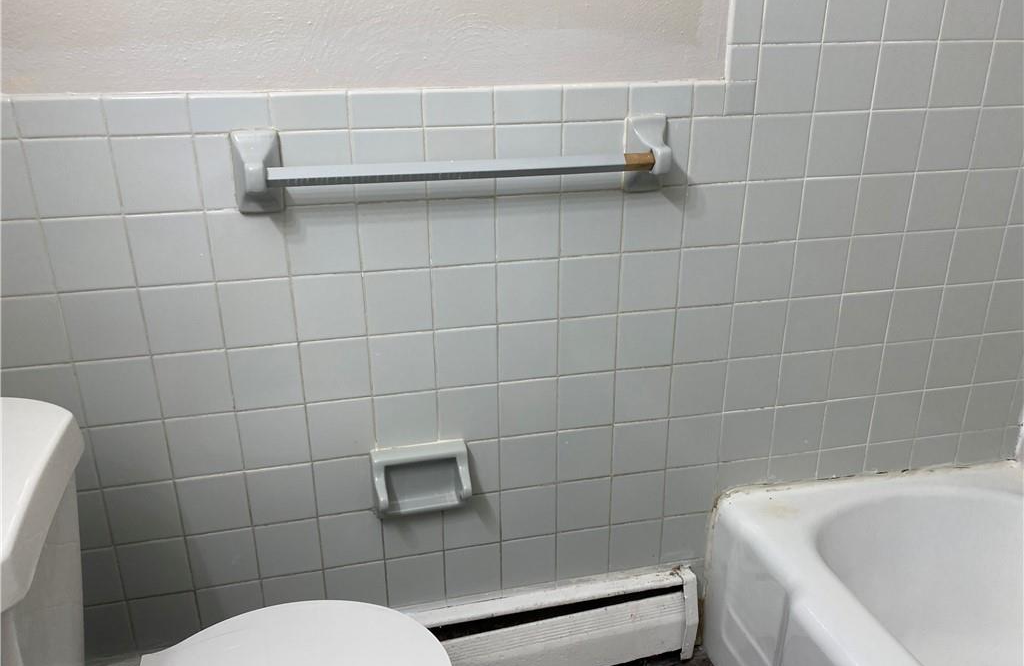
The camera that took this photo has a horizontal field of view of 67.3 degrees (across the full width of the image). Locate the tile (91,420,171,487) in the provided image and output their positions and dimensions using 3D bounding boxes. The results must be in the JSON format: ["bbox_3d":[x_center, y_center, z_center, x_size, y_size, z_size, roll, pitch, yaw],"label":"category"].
[{"bbox_3d":[-0.610,0.192,1.237,0.108,0.108,0.008,-5,22,-12],"label":"tile"}]

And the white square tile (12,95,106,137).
[{"bbox_3d":[-0.610,-0.294,1.046,0.108,0.055,0.009,-5,21,-13],"label":"white square tile"}]

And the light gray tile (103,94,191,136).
[{"bbox_3d":[-0.508,-0.304,1.071,0.108,0.057,0.008,-5,22,-12],"label":"light gray tile"}]

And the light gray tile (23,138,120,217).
[{"bbox_3d":[-0.614,-0.217,1.080,0.108,0.108,0.010,-5,22,-12],"label":"light gray tile"}]

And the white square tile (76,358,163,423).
[{"bbox_3d":[-0.607,0.090,1.190,0.108,0.108,0.009,-5,21,-13],"label":"white square tile"}]

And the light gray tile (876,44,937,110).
[{"bbox_3d":[0.666,-0.435,1.309,0.108,0.108,0.010,-5,22,-12],"label":"light gray tile"}]

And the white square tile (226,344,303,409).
[{"bbox_3d":[-0.397,0.070,1.247,0.108,0.108,0.009,-5,22,-12],"label":"white square tile"}]

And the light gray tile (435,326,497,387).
[{"bbox_3d":[-0.078,0.040,1.312,0.108,0.108,0.010,-5,22,-12],"label":"light gray tile"}]

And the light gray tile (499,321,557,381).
[{"bbox_3d":[0.029,0.031,1.329,0.108,0.108,0.010,-5,22,-12],"label":"light gray tile"}]

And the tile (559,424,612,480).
[{"bbox_3d":[0.137,0.226,1.430,0.108,0.108,0.010,-5,22,-12],"label":"tile"}]

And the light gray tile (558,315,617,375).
[{"bbox_3d":[0.136,0.022,1.355,0.108,0.108,0.008,-5,22,-12],"label":"light gray tile"}]

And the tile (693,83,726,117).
[{"bbox_3d":[0.318,-0.377,1.247,0.053,0.054,0.010,-5,21,-12],"label":"tile"}]

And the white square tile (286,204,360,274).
[{"bbox_3d":[-0.292,-0.145,1.190,0.108,0.108,0.009,-5,22,-12],"label":"white square tile"}]

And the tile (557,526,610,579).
[{"bbox_3d":[0.138,0.429,1.510,0.108,0.108,0.009,-5,21,-13],"label":"tile"}]

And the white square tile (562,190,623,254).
[{"bbox_3d":[0.133,-0.183,1.280,0.108,0.108,0.009,-5,21,-13],"label":"white square tile"}]

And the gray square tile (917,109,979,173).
[{"bbox_3d":[0.774,-0.343,1.371,0.108,0.108,0.010,-5,22,-12],"label":"gray square tile"}]

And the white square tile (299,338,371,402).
[{"bbox_3d":[-0.290,0.061,1.265,0.108,0.108,0.008,-5,22,-12],"label":"white square tile"}]

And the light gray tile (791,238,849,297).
[{"bbox_3d":[0.562,-0.118,1.406,0.108,0.108,0.009,-5,22,-12],"label":"light gray tile"}]

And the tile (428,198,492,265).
[{"bbox_3d":[-0.080,-0.163,1.232,0.108,0.108,0.010,-5,21,-12],"label":"tile"}]

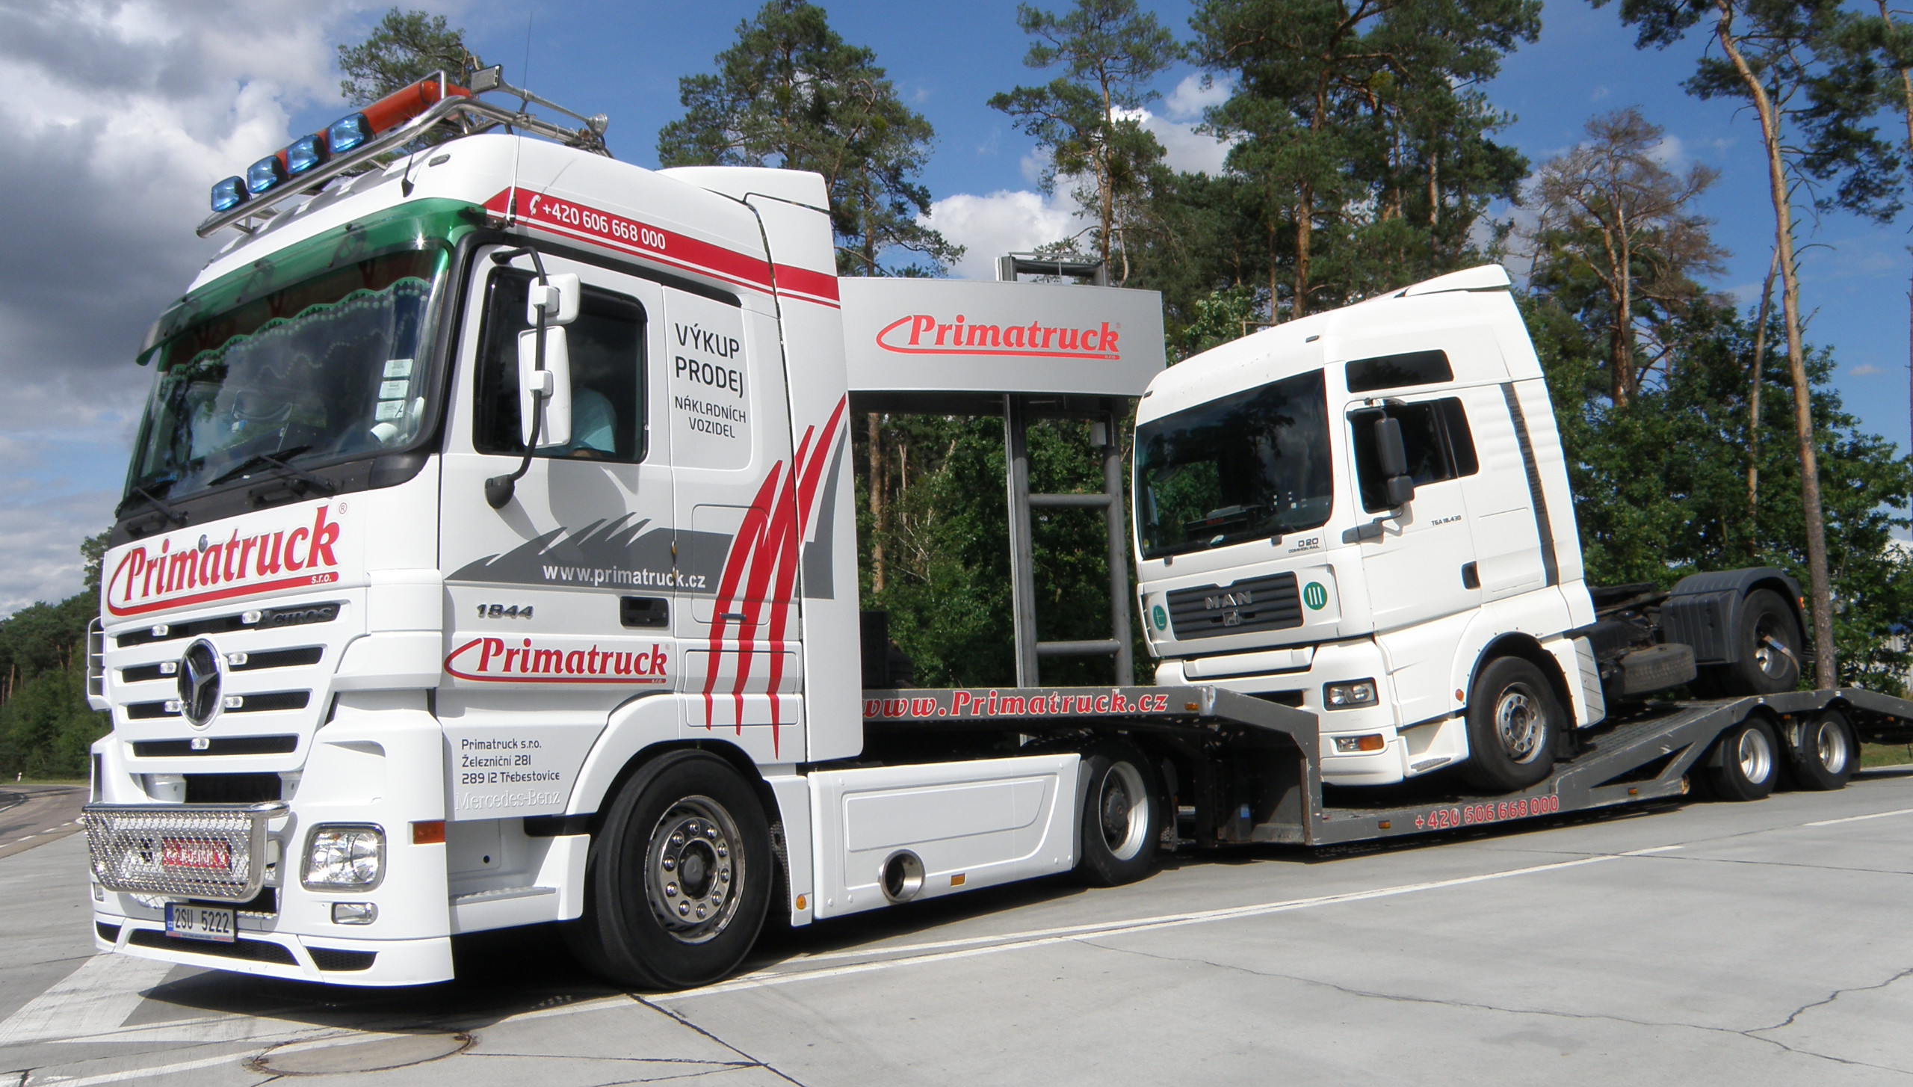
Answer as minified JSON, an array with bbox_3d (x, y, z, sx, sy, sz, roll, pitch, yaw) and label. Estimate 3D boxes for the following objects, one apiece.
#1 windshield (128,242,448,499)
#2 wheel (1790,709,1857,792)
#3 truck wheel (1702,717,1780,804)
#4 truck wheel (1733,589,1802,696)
[{"bbox_3d":[-2.863,-0.642,5.931,2.200,0.950,0.260,-8,-17,35],"label":"windshield"},{"bbox_3d":[7.816,1.850,12.972,0.765,0.765,0.230,2,-9,-32],"label":"wheel"},{"bbox_3d":[6.748,1.823,12.292,0.765,0.765,0.230,2,-9,-32],"label":"truck wheel"},{"bbox_3d":[7.102,0.914,12.732,0.990,0.990,0.310,-8,-3,-34],"label":"truck wheel"}]

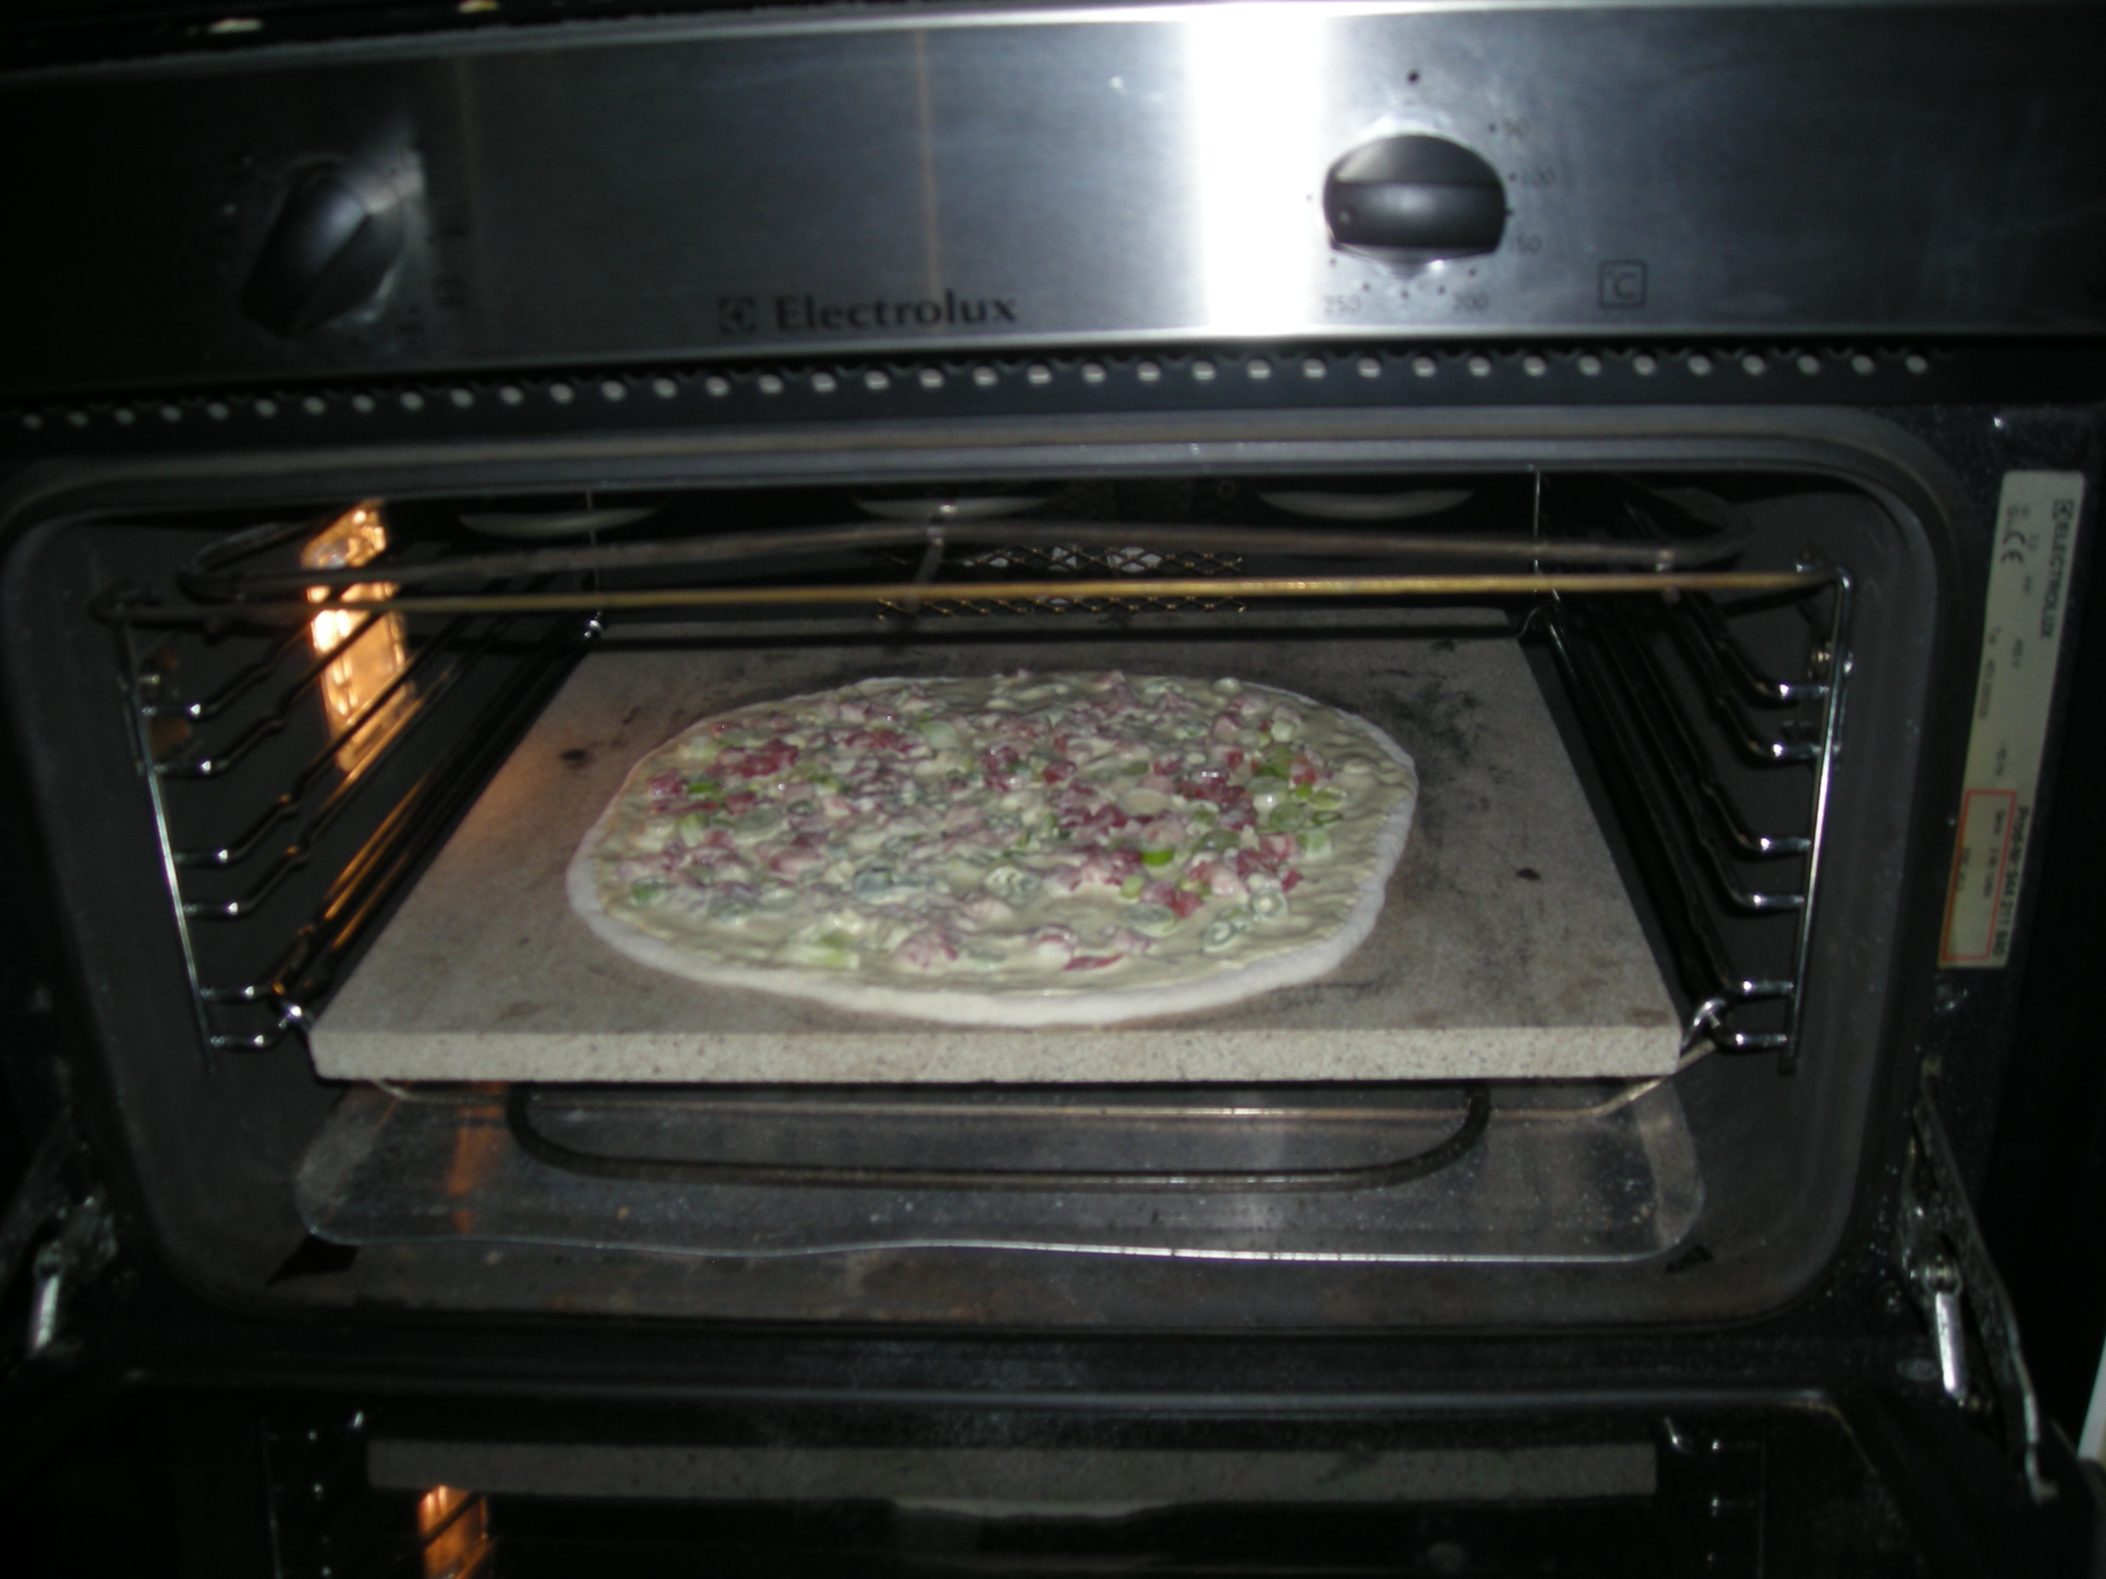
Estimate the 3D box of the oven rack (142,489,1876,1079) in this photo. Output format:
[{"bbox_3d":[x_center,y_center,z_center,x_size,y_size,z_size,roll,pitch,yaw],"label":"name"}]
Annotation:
[{"bbox_3d":[-0.013,-0.065,0.748,0.453,0.146,0.399,-1,24,3],"label":"oven rack"}]

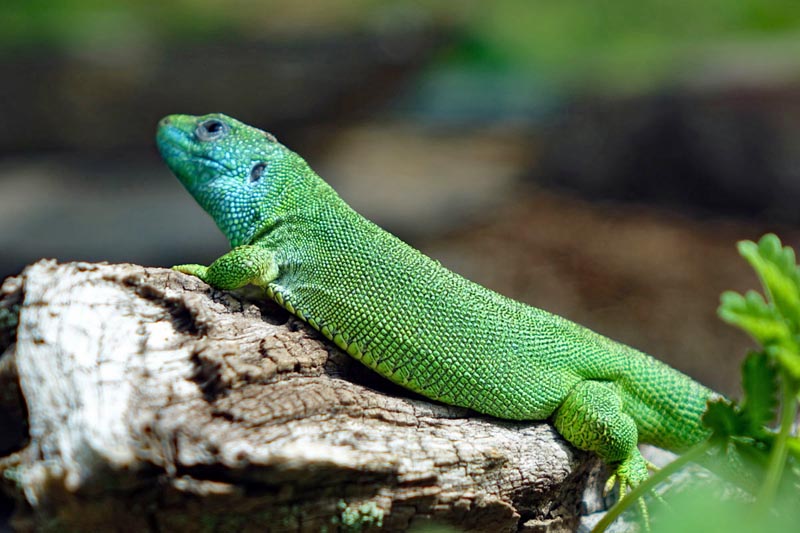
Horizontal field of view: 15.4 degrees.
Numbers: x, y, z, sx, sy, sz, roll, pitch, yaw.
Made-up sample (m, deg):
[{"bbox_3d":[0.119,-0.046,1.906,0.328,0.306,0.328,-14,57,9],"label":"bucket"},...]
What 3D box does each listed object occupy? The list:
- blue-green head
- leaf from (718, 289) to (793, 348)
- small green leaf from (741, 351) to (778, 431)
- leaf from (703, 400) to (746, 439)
[{"bbox_3d":[-0.038,-0.020,0.660,0.033,0.026,0.021,20,9,-3],"label":"blue-green head"},{"bbox_3d":[0.077,0.011,0.638,0.016,0.012,0.009,2,10,9],"label":"leaf"},{"bbox_3d":[0.078,0.027,0.645,0.008,0.017,0.005,1,10,6],"label":"small green leaf"},{"bbox_3d":[0.071,0.033,0.648,0.010,0.009,0.006,1,10,6],"label":"leaf"}]

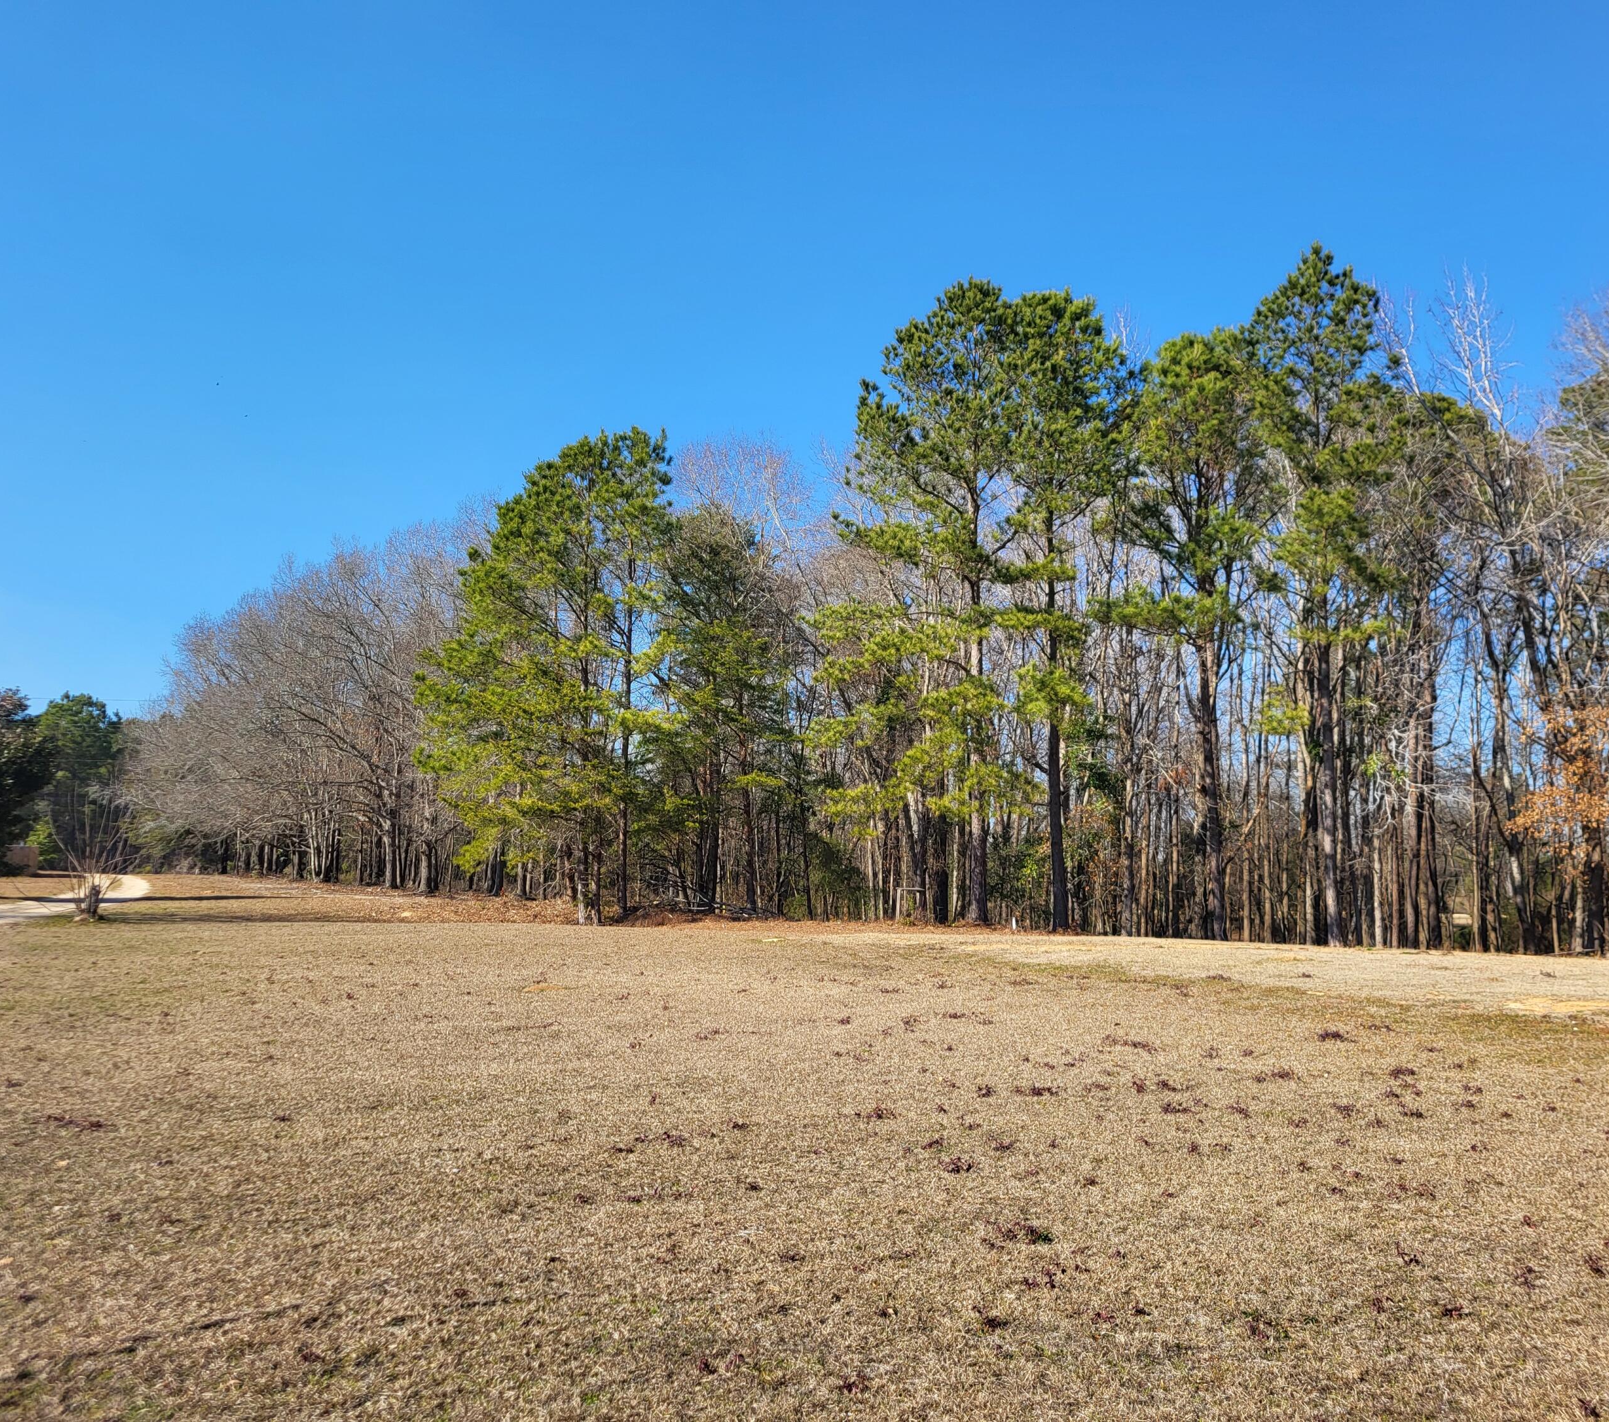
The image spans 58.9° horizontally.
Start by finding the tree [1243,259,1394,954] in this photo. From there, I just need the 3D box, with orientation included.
[{"bbox_3d":[11.688,-2.784,32.198,3.790,16.020,3.970,0,-5,0],"label":"tree"}]

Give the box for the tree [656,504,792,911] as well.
[{"bbox_3d":[-2.239,-0.173,39.492,4.160,11.300,4.160,0,-5,0],"label":"tree"}]

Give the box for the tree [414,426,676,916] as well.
[{"bbox_3d":[-6.469,-0.981,35.540,6.250,12.380,5.930,0,-5,0],"label":"tree"}]

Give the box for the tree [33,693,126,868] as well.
[{"bbox_3d":[-51.191,4.882,100.542,6.480,12.440,6.480,0,-5,0],"label":"tree"}]

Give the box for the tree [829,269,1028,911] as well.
[{"bbox_3d":[3.184,-2.989,36.222,5.050,16.560,5.050,0,-5,0],"label":"tree"}]

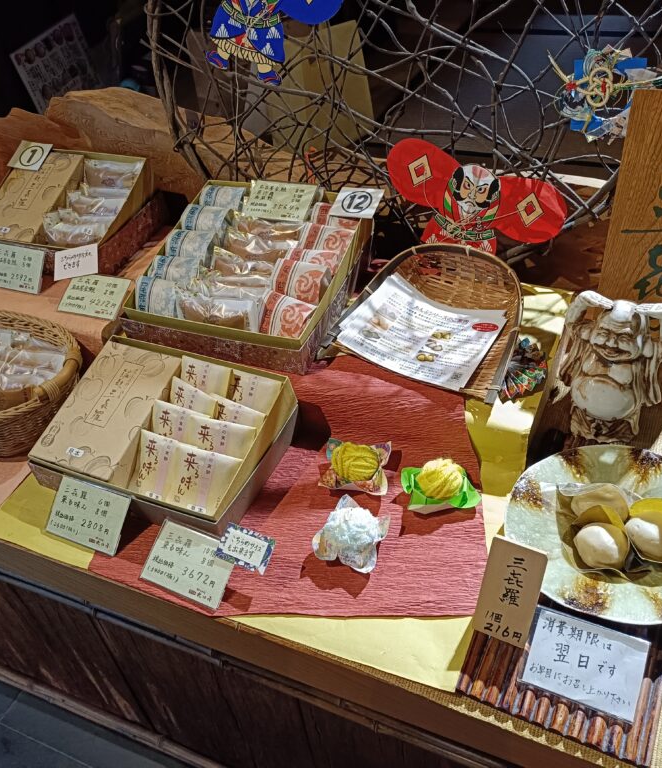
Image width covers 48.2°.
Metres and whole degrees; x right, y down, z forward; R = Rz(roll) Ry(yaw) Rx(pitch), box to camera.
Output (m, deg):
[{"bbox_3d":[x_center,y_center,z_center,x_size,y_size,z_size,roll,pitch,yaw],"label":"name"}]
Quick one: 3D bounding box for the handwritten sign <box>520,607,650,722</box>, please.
[{"bbox_3d":[0.233,0.256,0.680,0.100,0.006,0.072,14,82,20],"label":"handwritten sign"}]

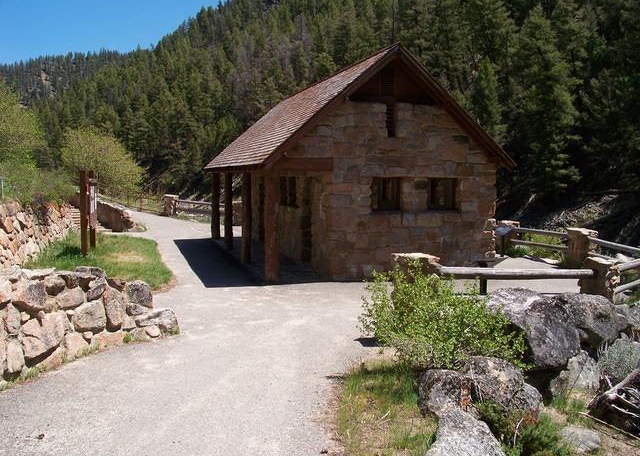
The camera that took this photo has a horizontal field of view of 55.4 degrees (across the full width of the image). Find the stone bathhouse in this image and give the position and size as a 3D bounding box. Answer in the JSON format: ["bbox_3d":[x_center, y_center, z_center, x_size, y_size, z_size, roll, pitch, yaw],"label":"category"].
[{"bbox_3d":[0.158,-1.881,18.188,5.975,4.976,10.253,-2,5,-17],"label":"stone bathhouse"}]

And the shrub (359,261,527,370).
[{"bbox_3d":[1.201,0.810,6.100,1.660,1.020,1.350,1,5,11],"label":"shrub"}]

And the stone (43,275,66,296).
[{"bbox_3d":[-2.667,0.578,6.154,0.210,0.220,0.230,3,6,35],"label":"stone"}]

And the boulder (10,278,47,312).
[{"bbox_3d":[-2.962,0.686,6.200,0.360,0.320,0.340,-2,6,-26],"label":"boulder"}]

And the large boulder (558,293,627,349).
[{"bbox_3d":[3.297,1.103,7.400,0.790,0.600,0.660,2,5,24],"label":"large boulder"}]

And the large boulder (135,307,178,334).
[{"bbox_3d":[-1.911,1.078,7.143,0.370,0.290,0.510,3,6,35],"label":"large boulder"}]

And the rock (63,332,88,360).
[{"bbox_3d":[-2.685,1.301,6.700,0.300,0.300,0.260,-2,5,-22],"label":"rock"}]

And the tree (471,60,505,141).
[{"bbox_3d":[11.551,-8.244,42.000,2.500,7.200,2.500,1,5,15],"label":"tree"}]

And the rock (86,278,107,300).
[{"bbox_3d":[-2.388,0.656,6.520,0.210,0.240,0.220,3,6,35],"label":"rock"}]

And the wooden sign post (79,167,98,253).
[{"bbox_3d":[-5.717,-0.409,15.181,0.240,2.030,1.484,-1,5,-11],"label":"wooden sign post"}]

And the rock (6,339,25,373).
[{"bbox_3d":[-2.920,1.223,5.850,0.200,0.340,0.250,-3,6,-27],"label":"rock"}]

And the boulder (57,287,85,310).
[{"bbox_3d":[-2.567,0.723,6.279,0.250,0.250,0.290,3,6,35],"label":"boulder"}]

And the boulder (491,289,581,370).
[{"bbox_3d":[2.637,1.248,7.500,1.030,0.820,1.000,2,5,20],"label":"boulder"}]

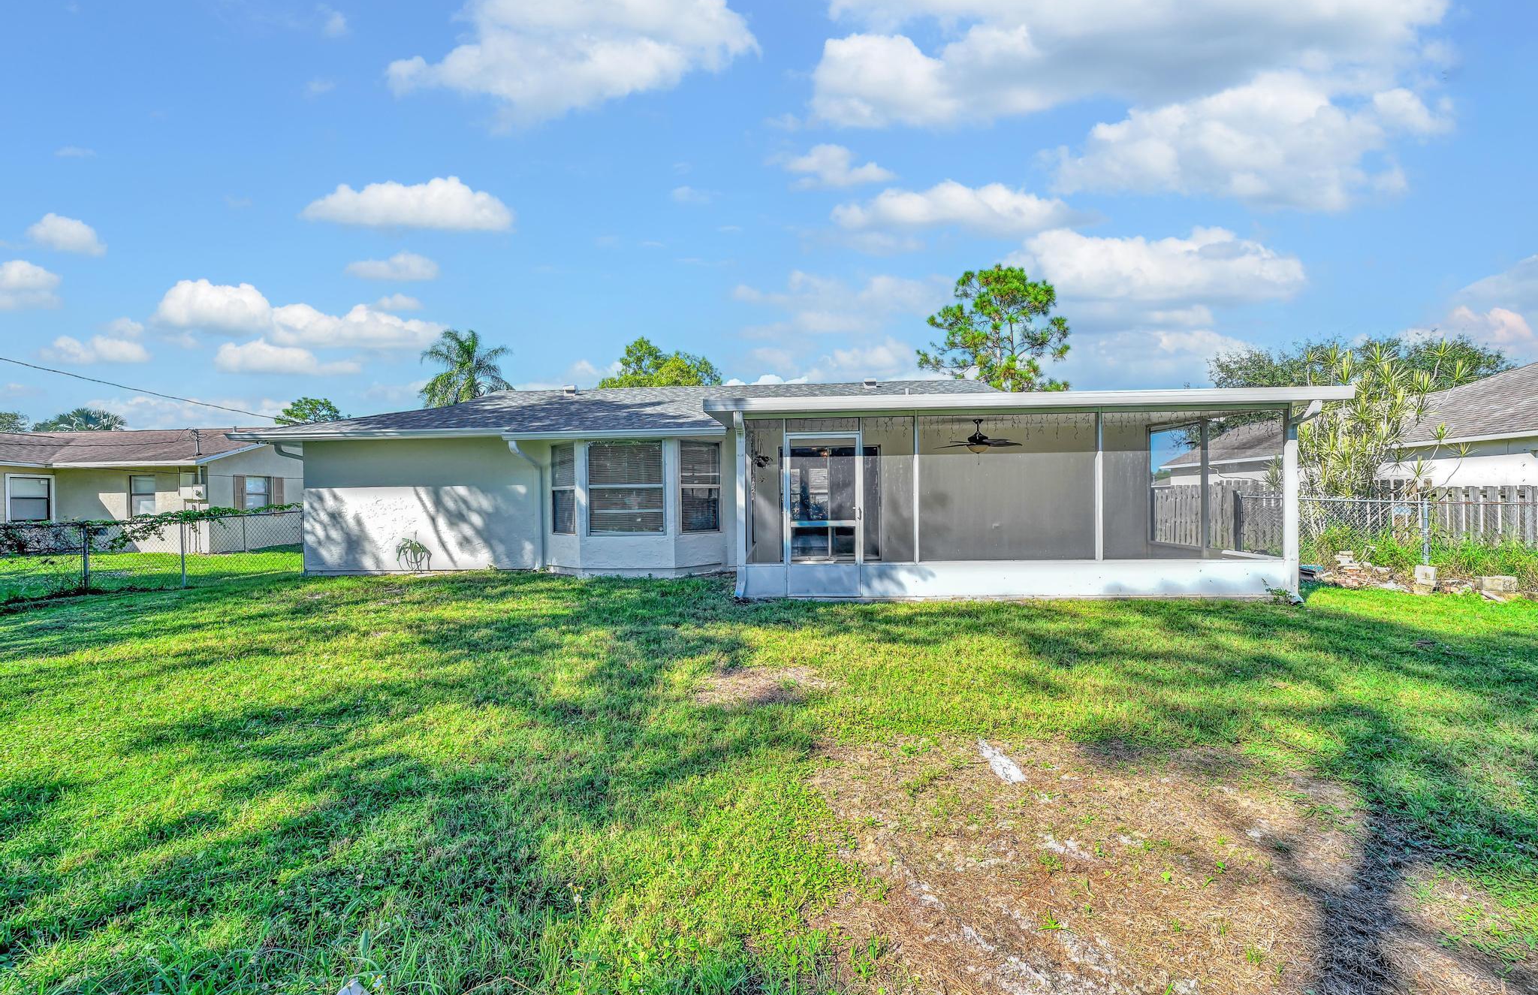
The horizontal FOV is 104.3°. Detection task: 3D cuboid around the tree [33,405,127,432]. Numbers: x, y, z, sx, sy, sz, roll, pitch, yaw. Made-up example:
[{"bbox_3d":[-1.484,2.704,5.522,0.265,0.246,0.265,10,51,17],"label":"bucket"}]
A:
[{"bbox_3d":[-37.800,-1.850,33.000,4.700,6.500,4.700,0,0,0],"label":"tree"}]

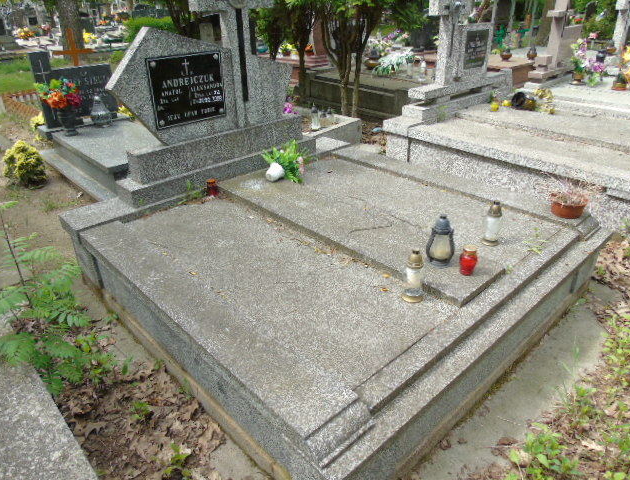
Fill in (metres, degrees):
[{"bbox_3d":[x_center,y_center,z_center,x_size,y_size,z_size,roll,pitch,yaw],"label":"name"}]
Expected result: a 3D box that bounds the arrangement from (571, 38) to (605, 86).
[{"bbox_3d":[2.725,-1.769,4.606,0.280,0.460,0.290,-25,36,-36],"label":"arrangement"}]

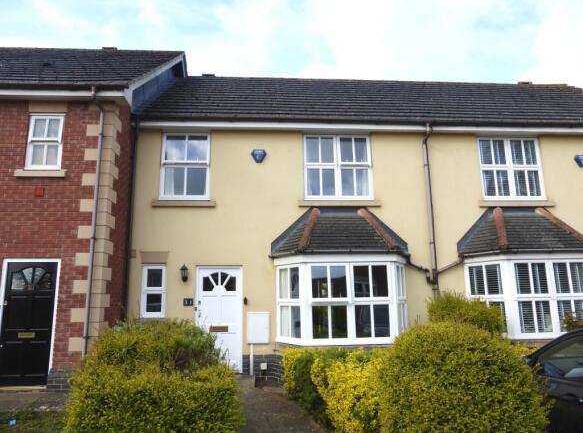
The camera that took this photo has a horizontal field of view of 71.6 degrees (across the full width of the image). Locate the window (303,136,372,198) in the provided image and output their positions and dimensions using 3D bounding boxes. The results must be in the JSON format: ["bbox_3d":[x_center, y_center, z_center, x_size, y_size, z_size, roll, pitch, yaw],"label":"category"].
[{"bbox_3d":[1.026,-1.059,8.807,1.485,1.439,0.120,0,-11,-5],"label":"window"}]

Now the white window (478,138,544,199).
[{"bbox_3d":[4.971,-1.066,9.125,1.456,1.439,0.120,0,-11,-5],"label":"white window"}]

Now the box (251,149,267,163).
[{"bbox_3d":[-0.683,-1.262,8.587,0.330,0.307,0.080,0,-11,-5],"label":"box"}]

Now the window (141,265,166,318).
[{"bbox_3d":[-2.721,1.483,8.017,0.455,1.026,0.120,0,-11,-5],"label":"window"}]

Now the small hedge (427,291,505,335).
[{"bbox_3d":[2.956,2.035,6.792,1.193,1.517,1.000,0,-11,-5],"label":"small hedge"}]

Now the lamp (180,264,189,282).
[{"bbox_3d":[-2.098,1.122,7.942,0.172,0.356,0.220,0,-11,-5],"label":"lamp"}]

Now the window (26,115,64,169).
[{"bbox_3d":[-4.368,-1.317,7.196,0.594,1.040,0.122,0,-11,-5],"label":"window"}]

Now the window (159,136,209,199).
[{"bbox_3d":[-2.223,-1.053,8.545,1.015,1.439,0.120,0,-11,-5],"label":"window"}]

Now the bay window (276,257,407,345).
[{"bbox_3d":[1.067,1.610,7.857,2.765,1.621,0.800,0,-11,-5],"label":"bay window"}]

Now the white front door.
[{"bbox_3d":[-1.414,2.037,8.015,0.901,2.050,0.120,0,-11,-5],"label":"white front door"}]

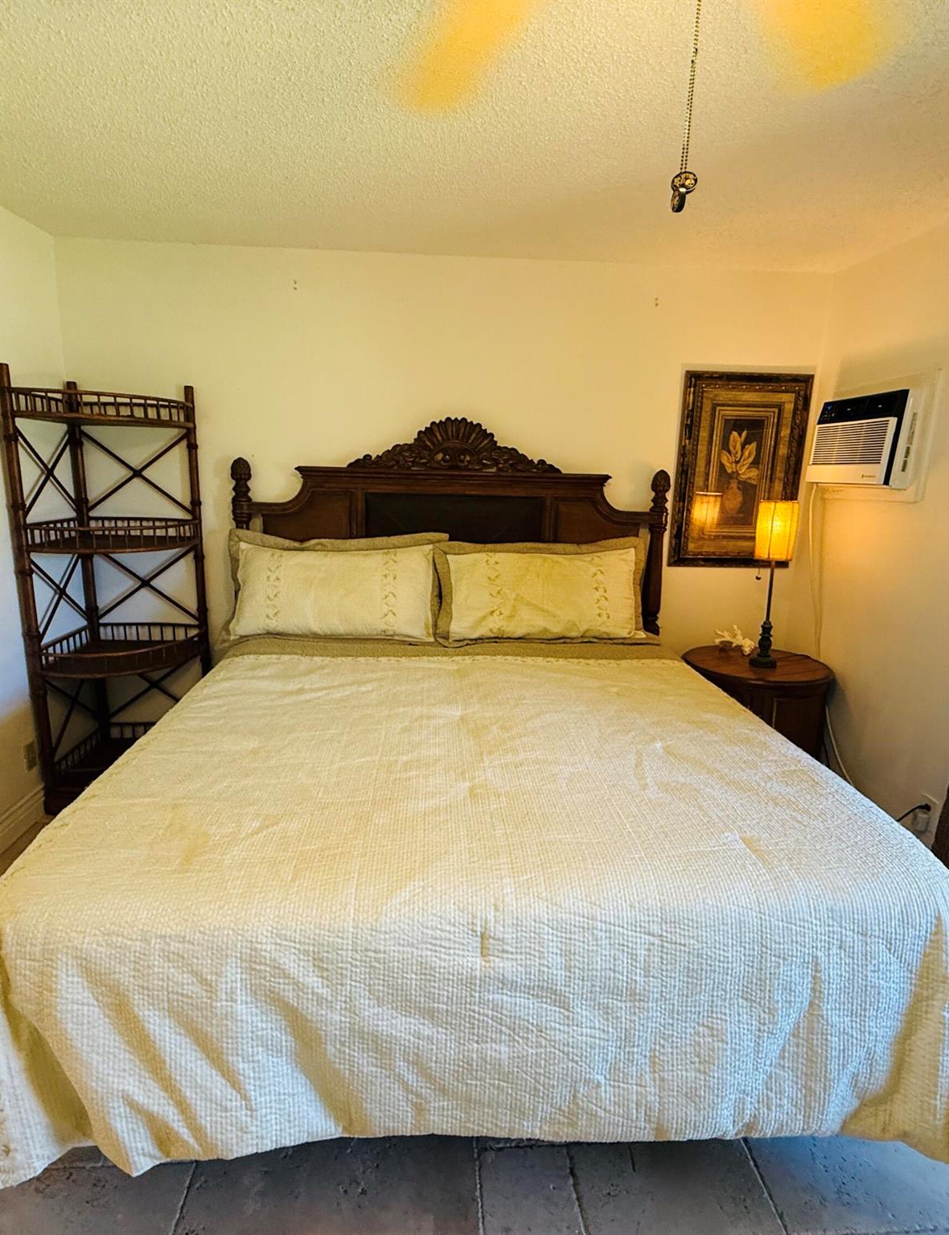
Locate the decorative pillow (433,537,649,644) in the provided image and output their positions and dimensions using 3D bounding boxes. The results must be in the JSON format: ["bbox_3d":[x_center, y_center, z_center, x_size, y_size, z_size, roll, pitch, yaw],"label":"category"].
[{"bbox_3d":[0.313,-0.124,3.048,0.980,0.480,0.190,0,-8,-4],"label":"decorative pillow"}]

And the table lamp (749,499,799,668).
[{"bbox_3d":[1.321,-0.160,2.963,0.160,0.745,0.160,0,12,-4],"label":"table lamp"}]

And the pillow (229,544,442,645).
[{"bbox_3d":[-0.620,-0.126,2.949,0.920,0.470,0.190,0,-8,-4],"label":"pillow"}]

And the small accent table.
[{"bbox_3d":[1.293,0.525,3.111,0.610,0.650,0.600,0,12,-4],"label":"small accent table"}]

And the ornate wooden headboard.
[{"bbox_3d":[-0.099,-0.072,3.202,2.040,1.700,0.100,0,12,-4],"label":"ornate wooden headboard"}]

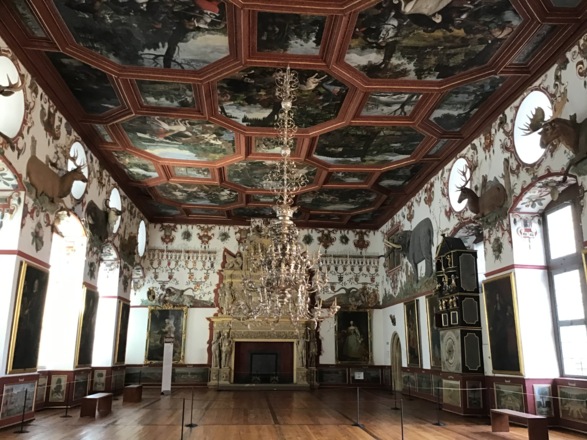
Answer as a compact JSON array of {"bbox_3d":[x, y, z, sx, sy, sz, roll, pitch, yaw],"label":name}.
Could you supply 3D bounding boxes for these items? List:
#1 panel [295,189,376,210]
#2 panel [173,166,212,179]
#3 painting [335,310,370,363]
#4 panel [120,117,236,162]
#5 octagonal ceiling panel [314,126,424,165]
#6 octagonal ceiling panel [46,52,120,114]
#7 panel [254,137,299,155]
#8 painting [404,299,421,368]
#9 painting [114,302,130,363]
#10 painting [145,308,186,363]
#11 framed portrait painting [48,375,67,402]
[{"bbox_3d":[2.100,-0.885,24.032,3.446,0.150,3.466,1,-14,-4],"label":"panel"},{"bbox_3d":[-3.874,-1.856,20.281,1.400,0.150,1.137,1,-14,-4],"label":"panel"},{"bbox_3d":[2.975,5.804,25.996,1.862,2.541,0.120,1,-14,-4],"label":"painting"},{"bbox_3d":[-3.622,-2.606,17.323,3.412,0.150,3.533,1,-14,-4],"label":"panel"},{"bbox_3d":[2.419,-2.391,17.349,3.360,0.150,3.400,2,-14,-5],"label":"octagonal ceiling panel"},{"bbox_3d":[-5.308,-3.510,13.782,1.218,0.150,3.352,1,-14,-4],"label":"octagonal ceiling panel"},{"bbox_3d":[-0.608,-2.457,17.194,1.370,0.120,1.450,2,-14,-5],"label":"panel"},{"bbox_3d":[4.761,4.579,21.070,0.100,2.520,1.660,2,-14,-5],"label":"painting"},{"bbox_3d":[-7.067,4.704,21.844,0.100,2.500,1.680,2,-14,-5],"label":"painting"},{"bbox_3d":[-6.092,5.565,25.378,1.852,2.620,0.120,1,-14,-4],"label":"painting"},{"bbox_3d":[-7.263,5.220,16.256,0.440,0.790,0.050,2,-14,-7],"label":"framed portrait painting"}]

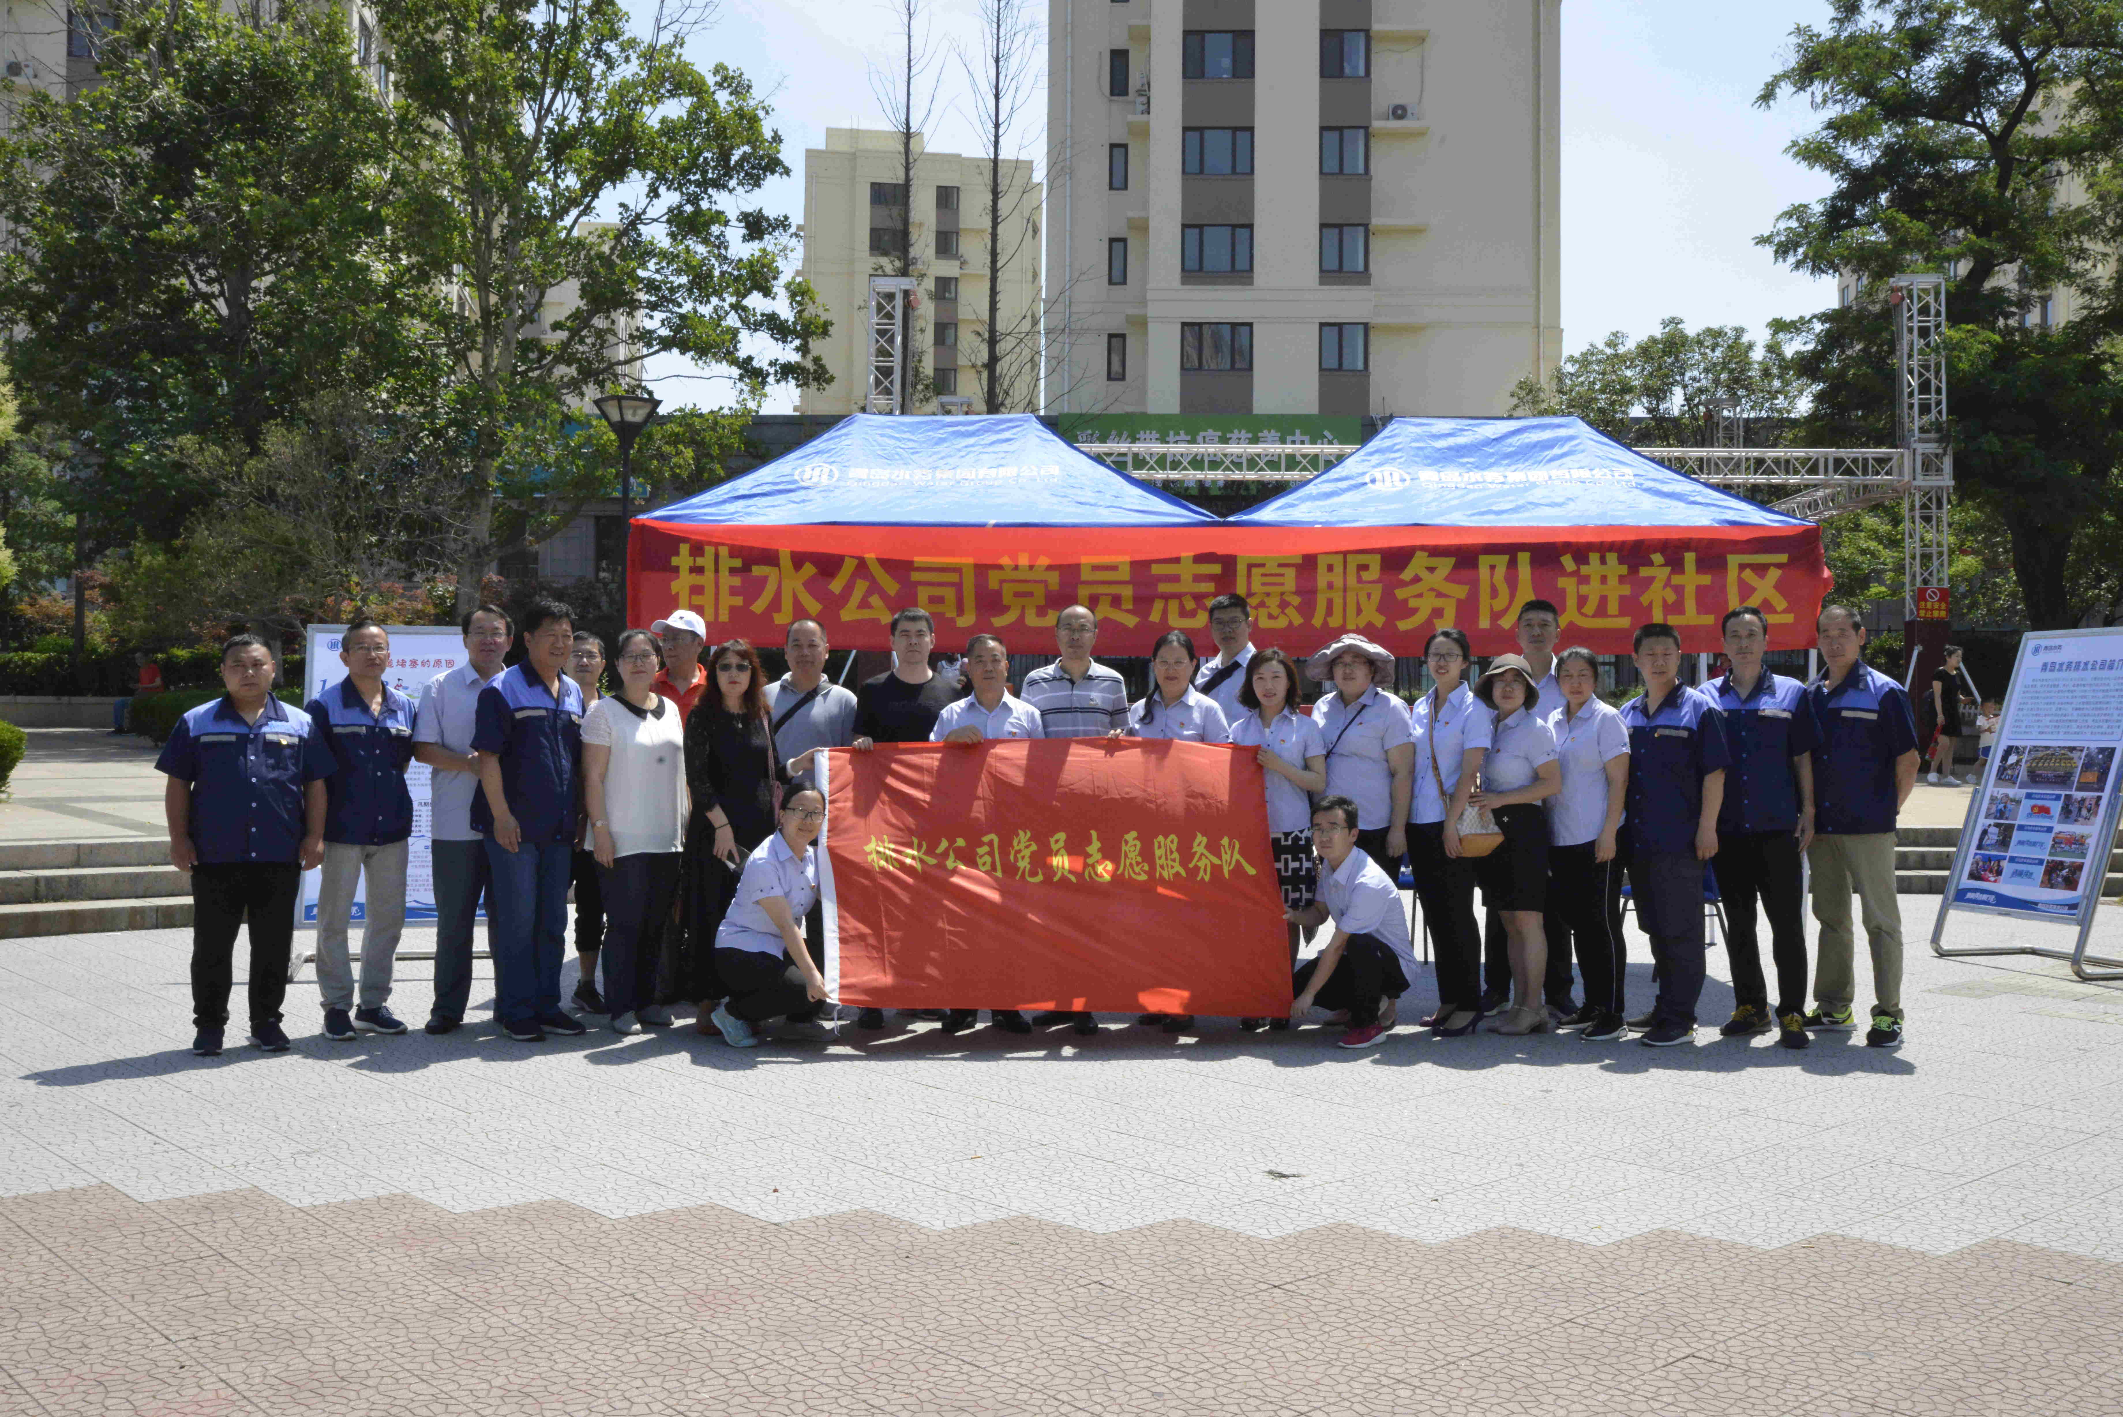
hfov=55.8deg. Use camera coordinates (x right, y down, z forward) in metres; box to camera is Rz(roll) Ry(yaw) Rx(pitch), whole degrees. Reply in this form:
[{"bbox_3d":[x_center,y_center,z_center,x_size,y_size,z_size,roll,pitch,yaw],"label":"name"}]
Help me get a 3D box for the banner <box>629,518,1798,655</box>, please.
[{"bbox_3d":[0.800,-0.600,10.150,6.050,0.670,0.120,1,0,1],"label":"banner"}]

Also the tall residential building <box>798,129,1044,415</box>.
[{"bbox_3d":[-10.200,-17.600,135.500,15.800,38.500,18.000,1,0,-8],"label":"tall residential building"}]

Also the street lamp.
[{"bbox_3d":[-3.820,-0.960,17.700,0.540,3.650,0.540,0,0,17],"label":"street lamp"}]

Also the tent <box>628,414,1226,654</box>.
[{"bbox_3d":[-0.660,-0.140,11.200,3.020,3.000,2.000,1,0,1],"label":"tent"}]

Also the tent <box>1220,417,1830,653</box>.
[{"bbox_3d":[2.340,-0.110,11.100,3.020,3.000,2.000,1,0,1],"label":"tent"}]

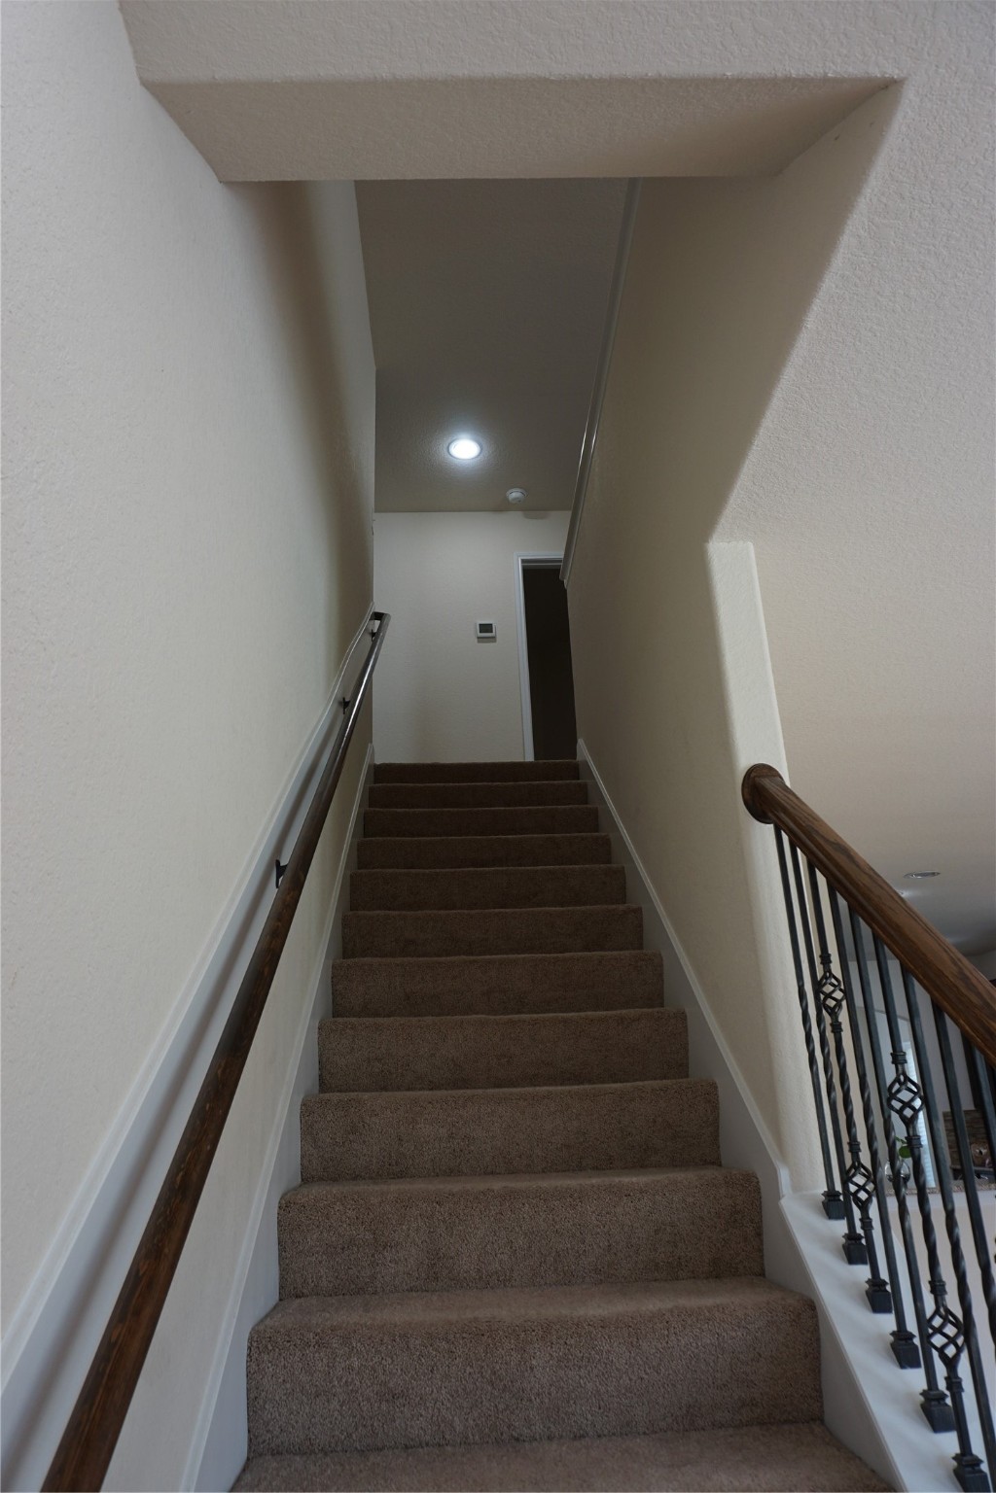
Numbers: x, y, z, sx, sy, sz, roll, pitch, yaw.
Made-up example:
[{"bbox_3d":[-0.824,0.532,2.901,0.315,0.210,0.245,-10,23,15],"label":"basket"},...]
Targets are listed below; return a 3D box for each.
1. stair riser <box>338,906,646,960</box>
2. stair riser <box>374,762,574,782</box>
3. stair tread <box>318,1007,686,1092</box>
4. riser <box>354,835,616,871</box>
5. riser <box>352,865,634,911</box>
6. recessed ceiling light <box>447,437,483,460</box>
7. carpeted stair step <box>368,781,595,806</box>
[{"bbox_3d":[-0.013,0.633,3.274,0.985,0.180,0.070,-1,-20,-3],"label":"stair riser"},{"bbox_3d":[-0.095,0.176,4.815,0.985,0.180,0.070,-1,-20,-3],"label":"stair riser"},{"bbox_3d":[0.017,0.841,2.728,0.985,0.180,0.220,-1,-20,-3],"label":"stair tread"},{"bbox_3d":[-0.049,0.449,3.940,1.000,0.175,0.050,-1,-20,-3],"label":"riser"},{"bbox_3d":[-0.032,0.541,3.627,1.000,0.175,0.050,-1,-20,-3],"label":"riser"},{"bbox_3d":[-0.211,-1.915,6.414,0.215,0.040,0.215,-1,-20,-3],"label":"recessed ceiling light"},{"bbox_3d":[-0.079,0.268,4.507,0.985,0.180,0.070,-1,-20,-3],"label":"carpeted stair step"}]

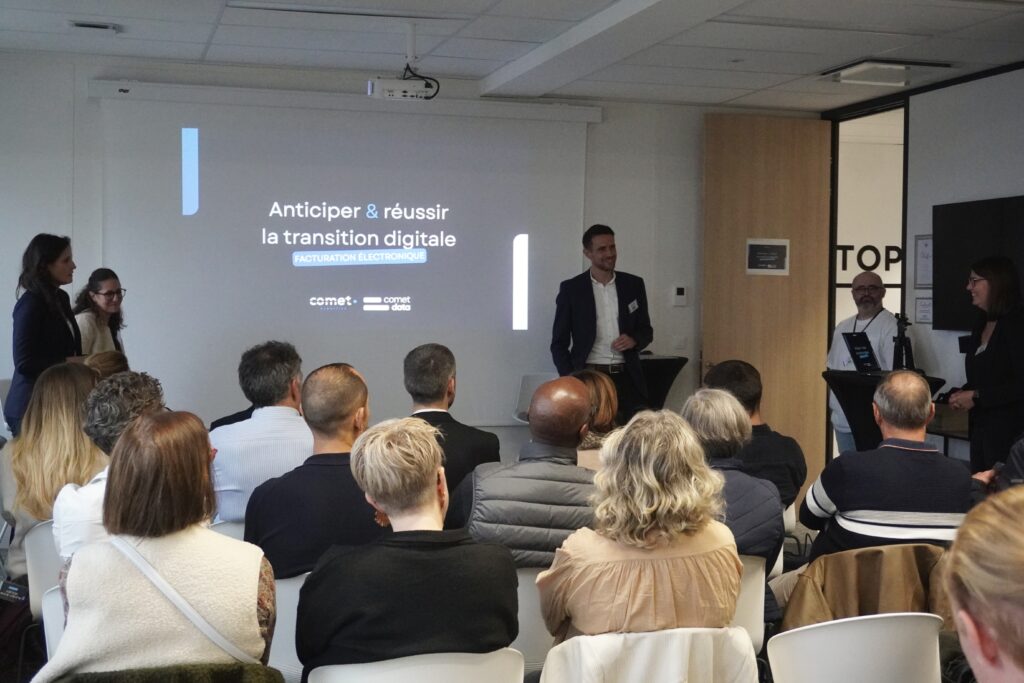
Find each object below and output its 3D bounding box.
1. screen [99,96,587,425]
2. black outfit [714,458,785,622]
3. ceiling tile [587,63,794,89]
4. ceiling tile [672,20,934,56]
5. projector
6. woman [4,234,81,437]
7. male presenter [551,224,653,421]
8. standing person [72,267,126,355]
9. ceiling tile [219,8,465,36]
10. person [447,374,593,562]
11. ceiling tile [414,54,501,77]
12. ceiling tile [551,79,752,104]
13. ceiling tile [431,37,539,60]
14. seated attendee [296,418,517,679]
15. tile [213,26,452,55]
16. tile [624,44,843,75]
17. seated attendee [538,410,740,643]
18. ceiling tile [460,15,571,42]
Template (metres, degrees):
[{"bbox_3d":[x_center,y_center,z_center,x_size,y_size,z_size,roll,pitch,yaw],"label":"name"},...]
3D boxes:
[{"bbox_3d":[-0.895,-0.408,7.087,2.828,1.848,0.040,-1,3,-18],"label":"screen"},{"bbox_3d":[0.593,0.589,3.600,0.460,0.580,0.360,0,3,-14],"label":"black outfit"},{"bbox_3d":[1.007,-1.486,6.845,1.143,0.025,0.525,-1,3,-18],"label":"ceiling tile"},{"bbox_3d":[1.404,-1.515,6.112,1.209,0.020,0.599,-1,3,-17],"label":"ceiling tile"},{"bbox_3d":[-0.562,-1.214,5.888,0.318,0.095,0.240,-1,3,-18],"label":"projector"},{"bbox_3d":[-2.077,0.397,5.437,0.330,1.740,0.460,0,2,-10],"label":"woman"},{"bbox_3d":[0.460,0.315,6.389,0.540,1.846,0.360,0,2,-12],"label":"male presenter"},{"bbox_3d":[-2.152,0.400,6.200,0.300,1.580,0.440,3,4,41],"label":"standing person"},{"bbox_3d":[-0.847,-1.625,6.184,1.209,0.020,0.430,-1,3,-17],"label":"ceiling tile"},{"bbox_3d":[0.000,0.698,3.579,0.530,1.260,0.820,-1,3,-17],"label":"person"},{"bbox_3d":[-0.350,-1.686,7.521,0.520,0.020,0.642,-1,3,-17],"label":"ceiling tile"},{"bbox_3d":[0.841,-1.508,7.362,1.143,0.025,0.561,-1,3,-18],"label":"ceiling tile"},{"bbox_3d":[-0.144,-1.555,6.482,0.497,0.025,0.533,-1,3,-18],"label":"ceiling tile"},{"bbox_3d":[-0.290,0.750,2.779,0.470,1.230,0.800,-1,3,-17],"label":"seated attendee"},{"bbox_3d":[-0.997,-1.649,6.676,1.209,0.020,0.599,-1,3,-17],"label":"tile"},{"bbox_3d":[1.230,-1.544,6.685,1.209,0.020,0.599,-1,3,-17],"label":"tile"},{"bbox_3d":[0.211,0.742,2.899,0.460,1.240,0.800,-1,3,-17],"label":"seated attendee"},{"bbox_3d":[0.018,-1.533,5.977,0.497,0.025,0.529,-1,3,-18],"label":"ceiling tile"}]

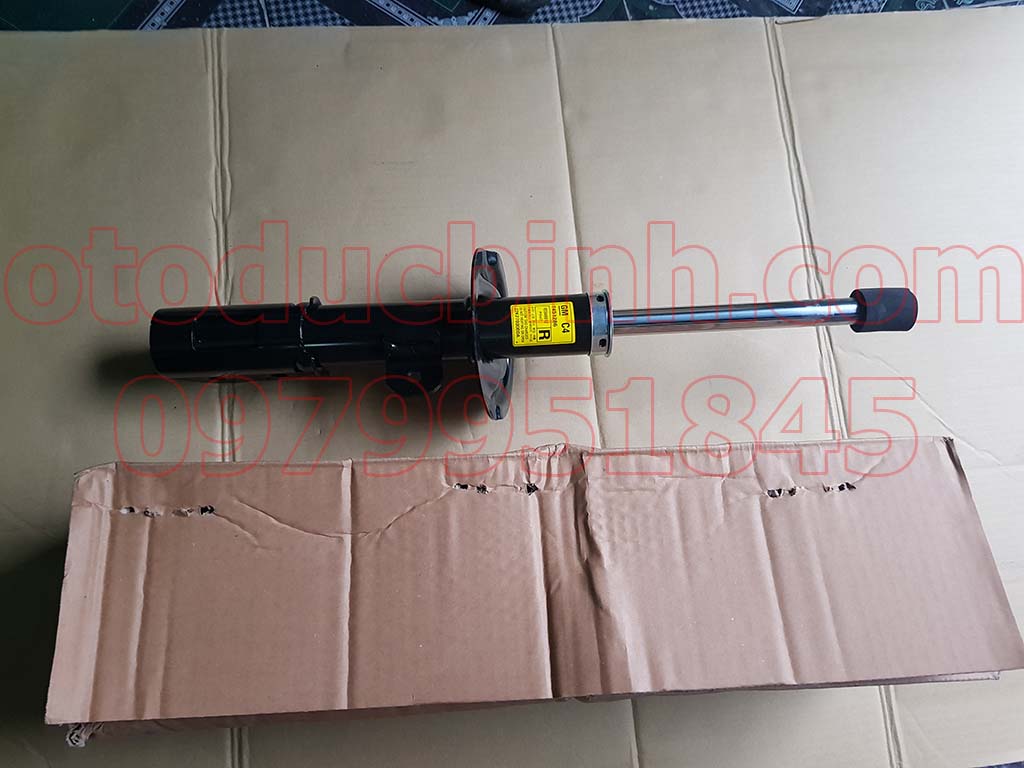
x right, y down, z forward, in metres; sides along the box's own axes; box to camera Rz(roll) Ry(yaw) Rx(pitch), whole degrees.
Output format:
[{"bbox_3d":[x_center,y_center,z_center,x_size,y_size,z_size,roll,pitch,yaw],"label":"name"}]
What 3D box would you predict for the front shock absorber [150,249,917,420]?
[{"bbox_3d":[0.006,-0.047,0.666,0.651,0.148,0.150,-2,79,5],"label":"front shock absorber"}]

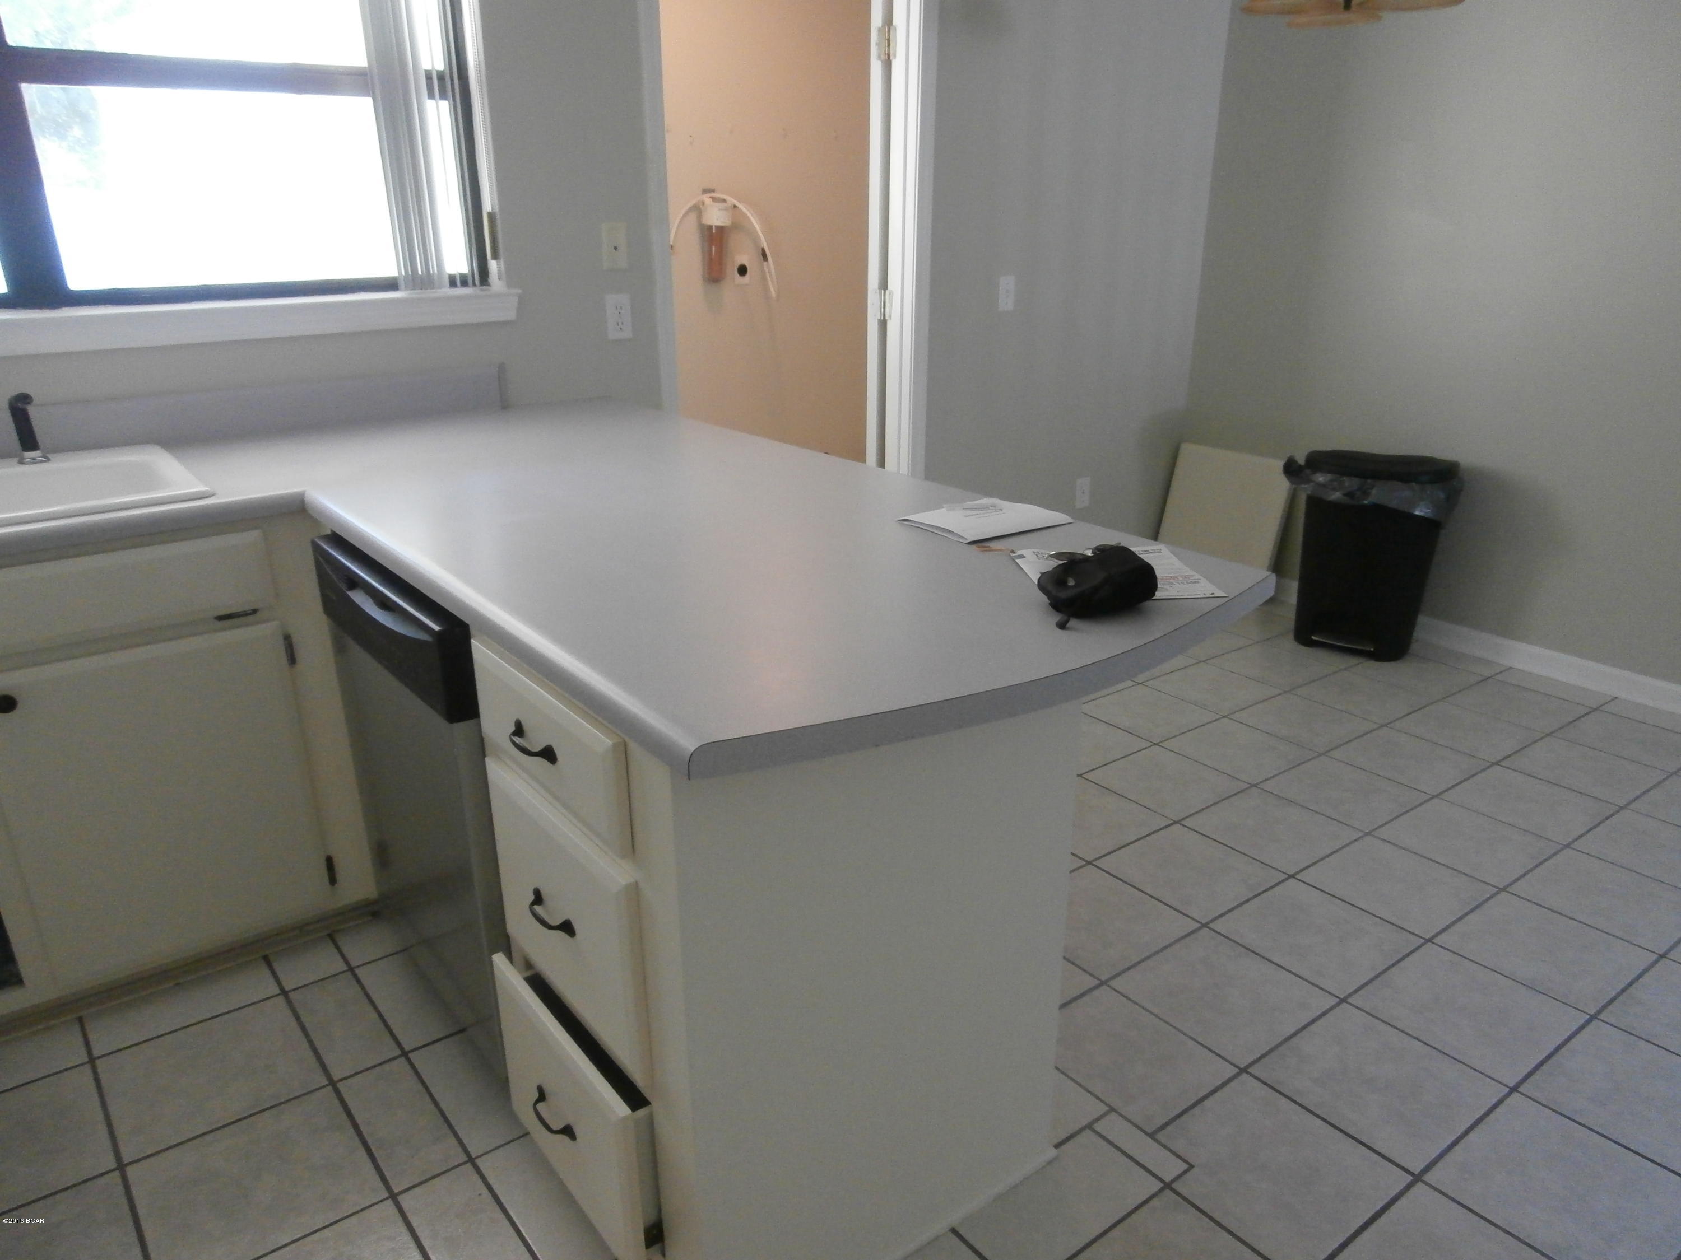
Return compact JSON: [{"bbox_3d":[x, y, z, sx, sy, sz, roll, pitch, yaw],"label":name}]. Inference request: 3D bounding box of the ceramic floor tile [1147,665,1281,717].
[{"bbox_3d":[1.158,0.184,3.621,0.302,0.010,0.302,-14,24,-35],"label":"ceramic floor tile"}]

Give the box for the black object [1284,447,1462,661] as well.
[{"bbox_3d":[1.742,-0.256,3.888,0.460,0.640,0.330,16,25,38],"label":"black object"}]

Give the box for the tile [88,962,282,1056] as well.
[{"bbox_3d":[-1.218,0.702,2.168,0.302,0.010,0.143,-14,24,-35],"label":"tile"}]

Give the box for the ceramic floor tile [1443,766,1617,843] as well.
[{"bbox_3d":[1.716,0.434,2.907,0.302,0.010,0.302,-14,24,-35],"label":"ceramic floor tile"}]

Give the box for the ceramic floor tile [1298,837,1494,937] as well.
[{"bbox_3d":[1.214,0.559,2.551,0.302,0.010,0.302,-14,24,-35],"label":"ceramic floor tile"}]

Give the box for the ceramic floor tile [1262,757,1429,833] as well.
[{"bbox_3d":[1.255,0.407,2.906,0.297,0.010,0.297,-14,24,-34],"label":"ceramic floor tile"}]

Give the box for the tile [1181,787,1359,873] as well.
[{"bbox_3d":[1.012,0.469,2.734,0.297,0.010,0.297,-14,24,-34],"label":"tile"}]

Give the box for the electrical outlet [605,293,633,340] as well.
[{"bbox_3d":[-0.582,-0.827,3.076,0.071,0.115,0.008,-14,24,-35],"label":"electrical outlet"}]

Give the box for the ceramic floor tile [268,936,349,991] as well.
[{"bbox_3d":[-1.027,0.647,2.251,0.113,0.010,0.142,-14,24,-34],"label":"ceramic floor tile"}]

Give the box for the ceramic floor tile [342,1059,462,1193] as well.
[{"bbox_3d":[-0.713,0.799,1.890,0.115,0.010,0.302,-14,24,-35],"label":"ceramic floor tile"}]

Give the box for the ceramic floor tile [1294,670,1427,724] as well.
[{"bbox_3d":[1.592,0.207,3.550,0.302,0.010,0.302,-14,24,-35],"label":"ceramic floor tile"}]

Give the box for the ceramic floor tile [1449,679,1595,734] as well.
[{"bbox_3d":[2.031,0.226,3.494,0.302,0.010,0.302,-14,24,-35],"label":"ceramic floor tile"}]

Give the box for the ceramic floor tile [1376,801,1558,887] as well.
[{"bbox_3d":[1.467,0.498,2.728,0.302,0.010,0.302,-14,24,-35],"label":"ceramic floor tile"}]

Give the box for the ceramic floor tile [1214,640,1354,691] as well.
[{"bbox_3d":[1.380,0.122,3.720,0.297,0.010,0.297,-14,24,-34],"label":"ceramic floor tile"}]

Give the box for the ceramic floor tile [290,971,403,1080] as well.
[{"bbox_3d":[-0.903,0.718,2.120,0.115,0.010,0.302,-14,24,-35],"label":"ceramic floor tile"}]

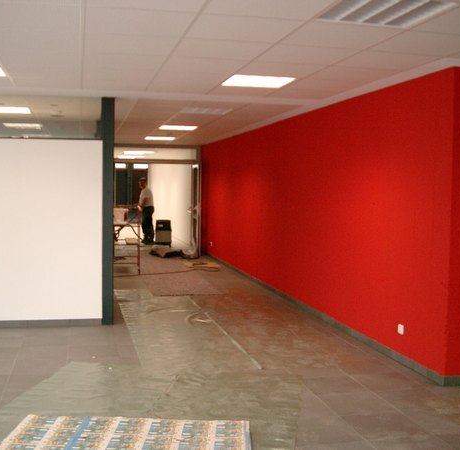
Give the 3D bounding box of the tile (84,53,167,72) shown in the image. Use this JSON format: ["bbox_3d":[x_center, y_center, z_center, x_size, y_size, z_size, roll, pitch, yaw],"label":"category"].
[{"bbox_3d":[-0.808,-1.237,4.824,0.608,0.025,0.608,0,4,-13],"label":"tile"}]

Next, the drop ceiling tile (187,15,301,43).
[{"bbox_3d":[0.070,-1.190,3.914,0.613,0.025,0.614,0,4,-13],"label":"drop ceiling tile"}]

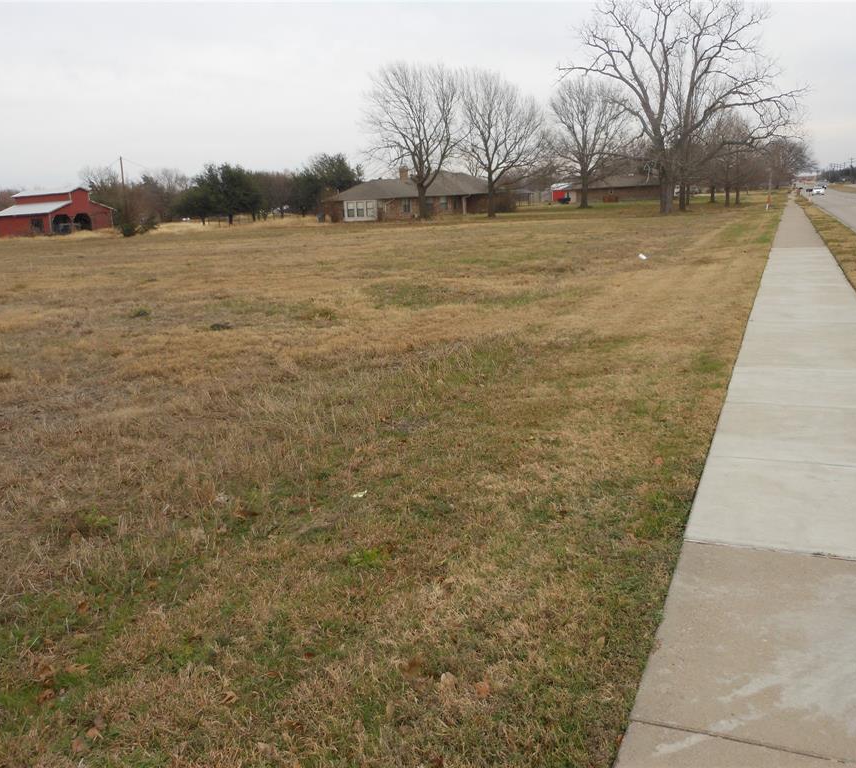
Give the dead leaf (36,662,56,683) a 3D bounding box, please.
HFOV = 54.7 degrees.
[{"bbox_3d":[-1.419,1.073,3.081,0.070,0.045,0.070,-3,12,0],"label":"dead leaf"}]

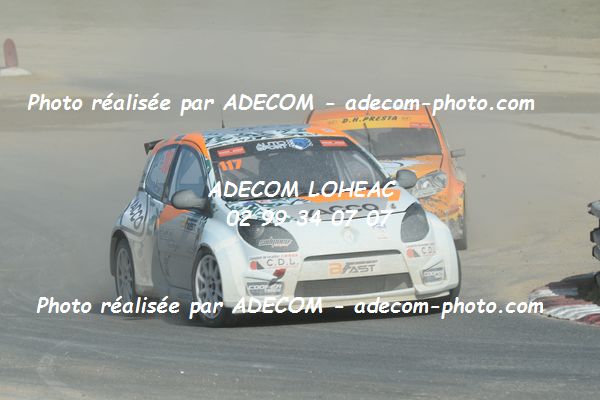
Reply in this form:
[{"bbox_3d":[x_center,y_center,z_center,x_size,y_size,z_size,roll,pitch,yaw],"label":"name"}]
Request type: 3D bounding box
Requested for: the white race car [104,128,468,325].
[{"bbox_3d":[-0.154,0.150,35.151,1.800,1.430,3.620,-4,2,-17],"label":"white race car"}]

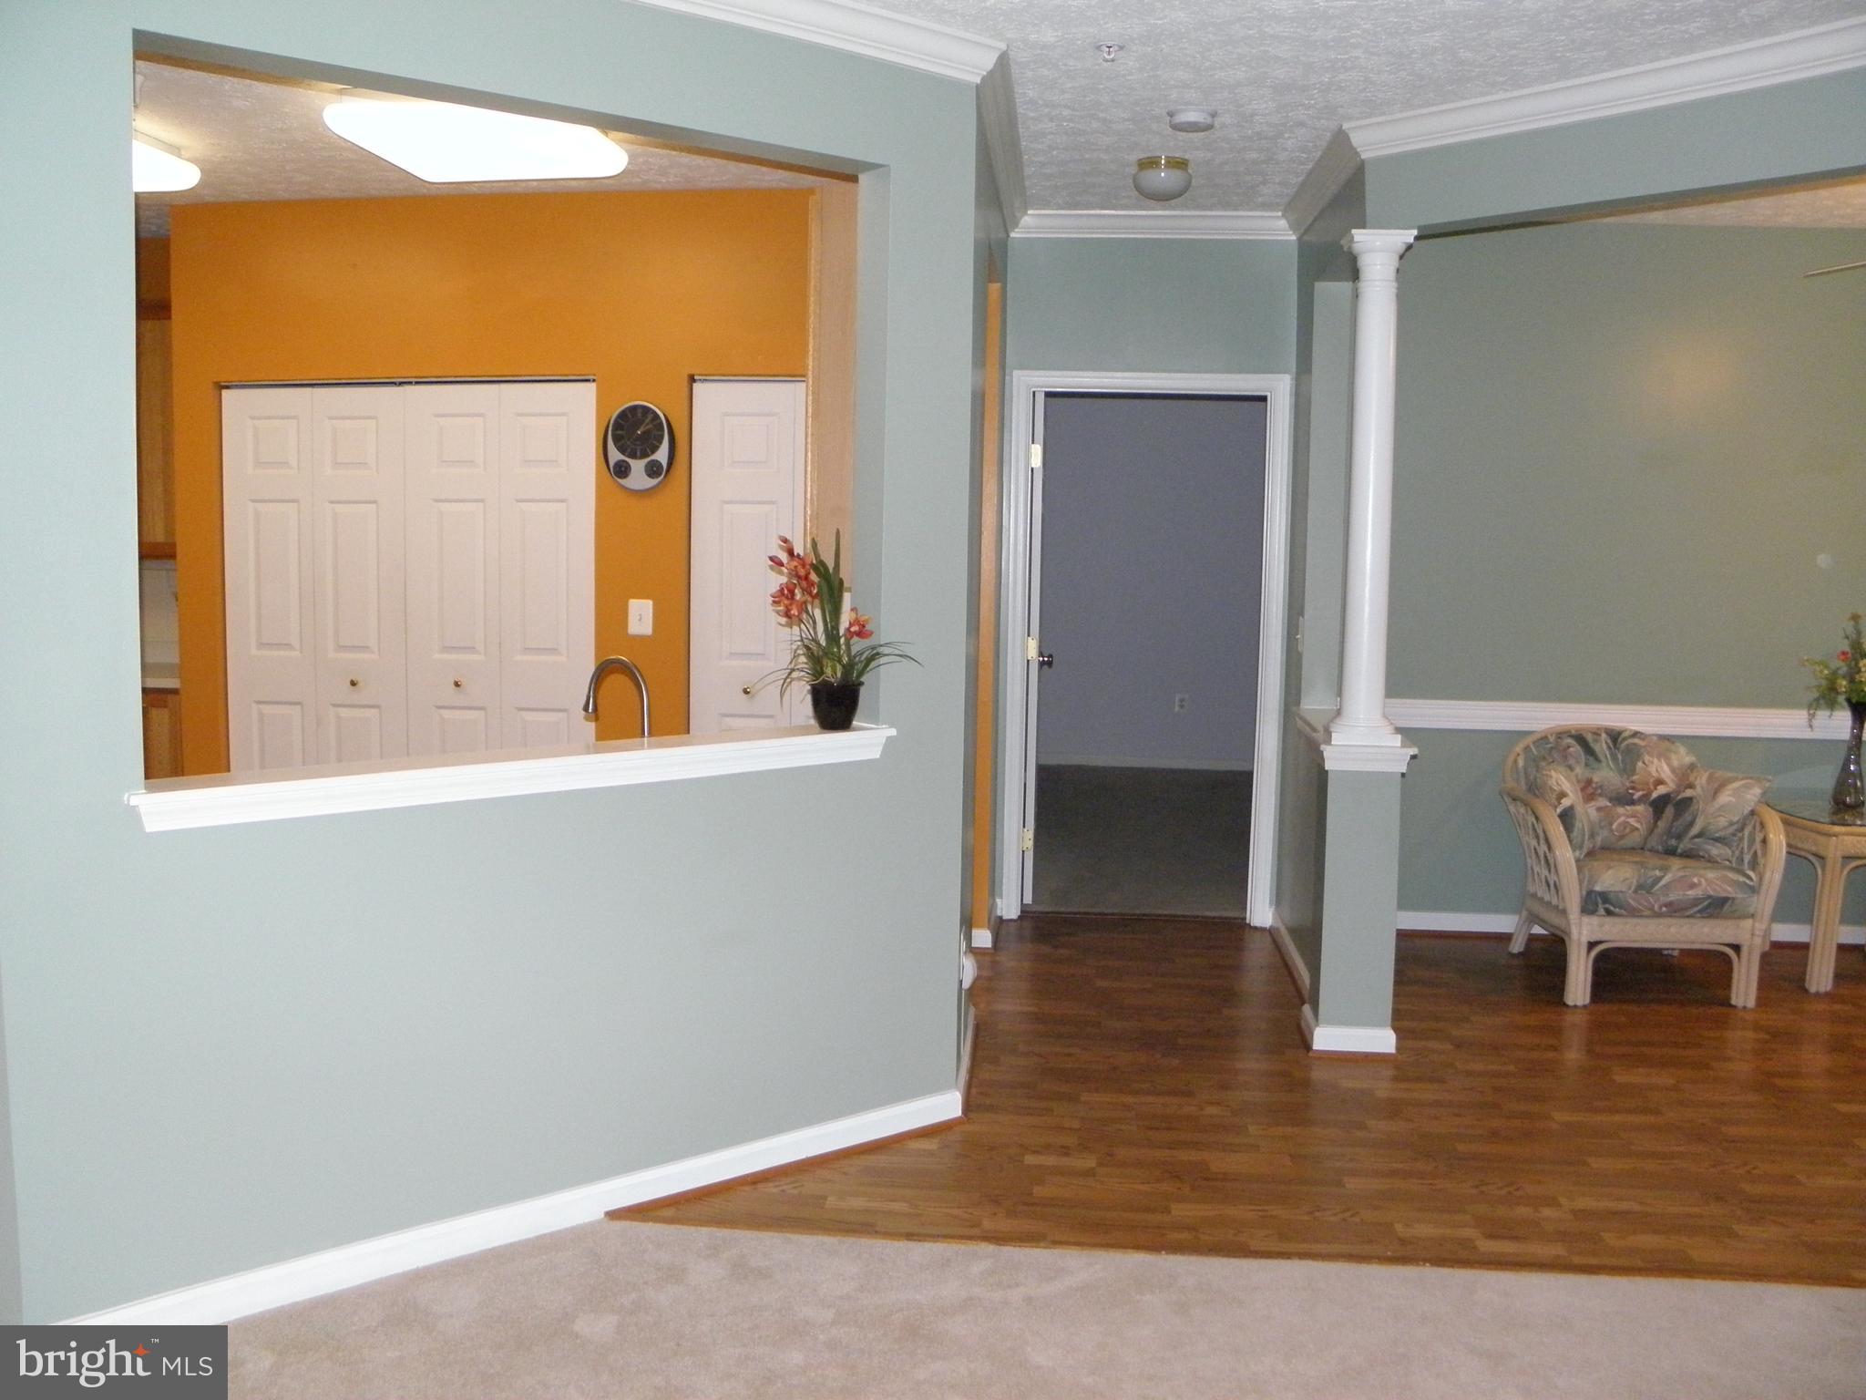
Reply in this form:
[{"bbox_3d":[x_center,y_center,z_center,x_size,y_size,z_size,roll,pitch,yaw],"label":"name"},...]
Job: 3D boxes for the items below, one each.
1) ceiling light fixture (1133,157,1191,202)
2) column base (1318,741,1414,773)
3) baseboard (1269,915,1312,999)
[{"bbox_3d":[0.730,-1.657,4.833,0.196,0.142,0.196,1,6,5],"label":"ceiling light fixture"},{"bbox_3d":[1.273,0.159,4.488,0.279,0.079,0.272,1,6,5],"label":"column base"},{"bbox_3d":[1.272,0.906,5.351,0.020,0.085,1.140,1,6,5],"label":"baseboard"}]

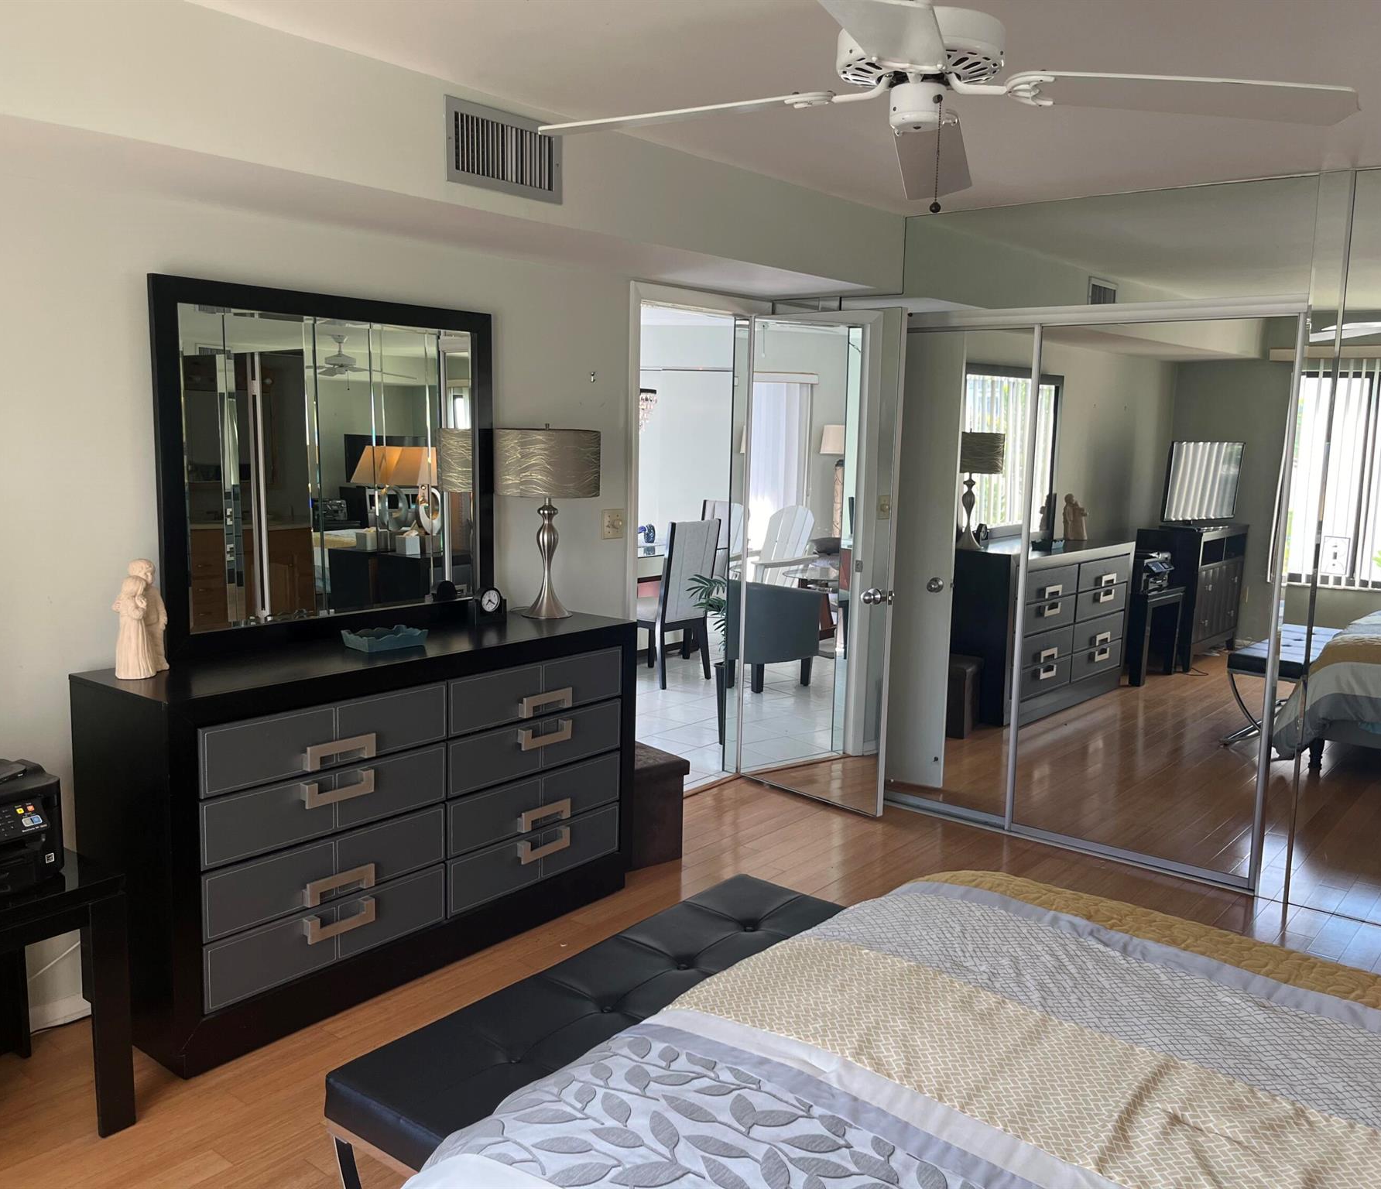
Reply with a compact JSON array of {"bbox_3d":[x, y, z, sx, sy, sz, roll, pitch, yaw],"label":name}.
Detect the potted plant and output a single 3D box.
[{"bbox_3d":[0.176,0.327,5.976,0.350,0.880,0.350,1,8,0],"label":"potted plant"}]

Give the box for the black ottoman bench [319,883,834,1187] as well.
[{"bbox_3d":[-0.091,1.025,2.472,0.430,0.450,1.260,7,10,39],"label":"black ottoman bench"}]

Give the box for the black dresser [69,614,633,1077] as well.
[{"bbox_3d":[-0.892,0.612,3.605,0.503,0.933,1.633,7,10,39],"label":"black dresser"}]

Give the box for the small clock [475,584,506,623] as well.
[{"bbox_3d":[-0.672,0.037,3.956,0.050,0.116,0.115,8,11,42],"label":"small clock"}]

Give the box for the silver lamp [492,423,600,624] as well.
[{"bbox_3d":[-0.487,-0.246,4.070,0.366,0.650,0.366,1,8,0],"label":"silver lamp"}]

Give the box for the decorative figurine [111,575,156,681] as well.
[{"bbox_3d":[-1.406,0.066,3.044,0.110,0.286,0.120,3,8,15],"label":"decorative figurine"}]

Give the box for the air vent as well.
[{"bbox_3d":[-0.479,-1.168,3.152,0.030,0.205,0.406,7,10,39],"label":"air vent"}]

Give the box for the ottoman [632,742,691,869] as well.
[{"bbox_3d":[-0.263,0.788,4.436,0.375,0.375,0.375,-5,10,-36],"label":"ottoman"}]

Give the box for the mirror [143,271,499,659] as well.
[{"bbox_3d":[-1.048,-0.377,3.608,0.045,1.020,1.150,7,10,39],"label":"mirror"}]

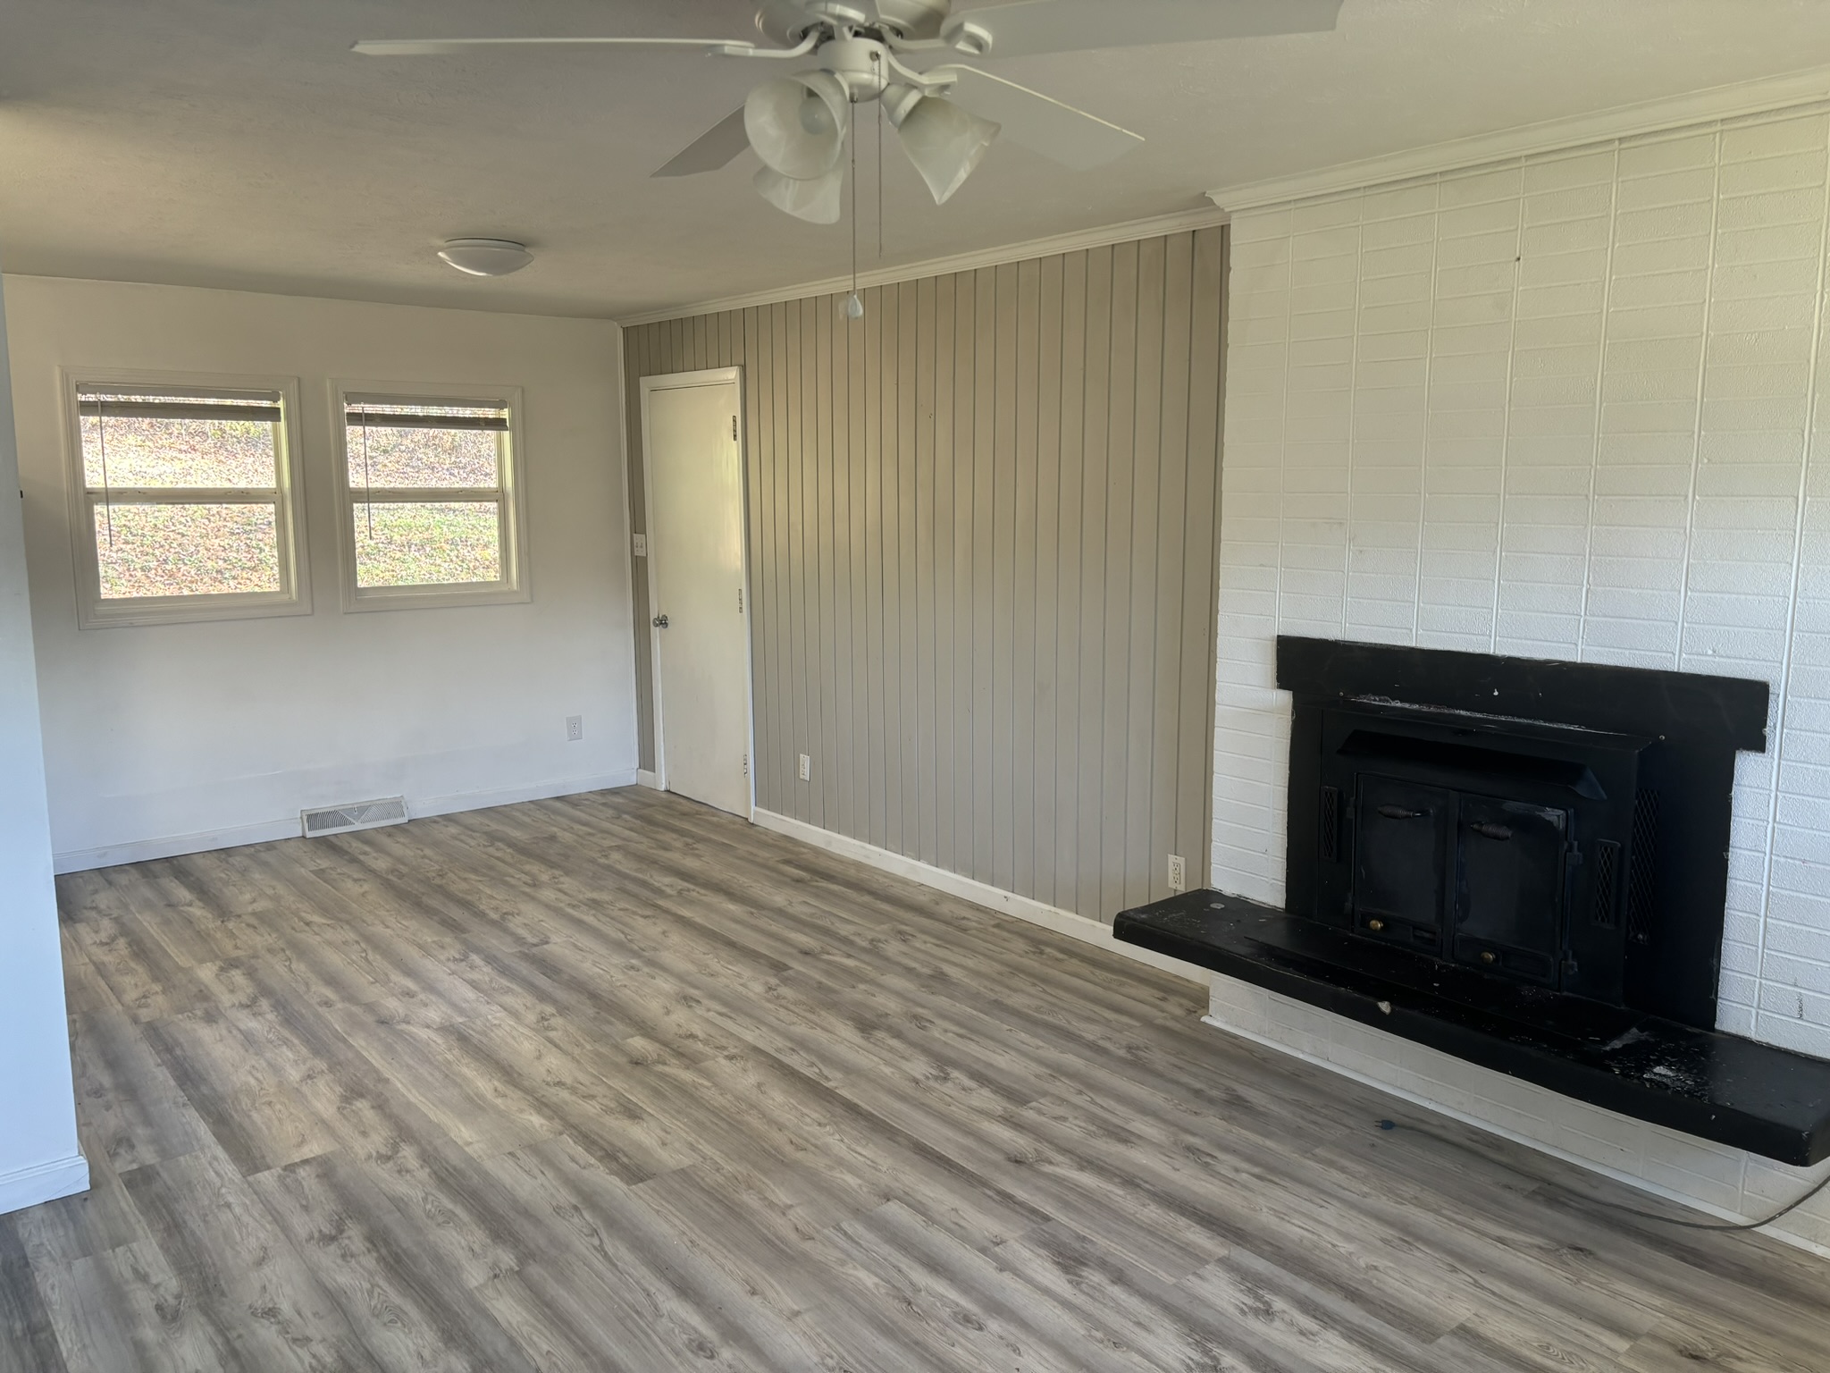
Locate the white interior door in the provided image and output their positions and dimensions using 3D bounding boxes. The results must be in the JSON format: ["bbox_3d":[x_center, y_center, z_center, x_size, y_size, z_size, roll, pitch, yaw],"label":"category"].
[{"bbox_3d":[-1.073,-0.435,6.740,0.060,2.090,0.890,-7,11,-39],"label":"white interior door"}]

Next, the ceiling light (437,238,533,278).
[{"bbox_3d":[-1.467,-1.457,4.709,0.317,0.097,0.317,-7,11,-39],"label":"ceiling light"}]

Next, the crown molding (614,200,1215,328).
[{"bbox_3d":[-0.273,-1.607,5.500,0.065,0.060,4.020,-7,11,-39],"label":"crown molding"}]

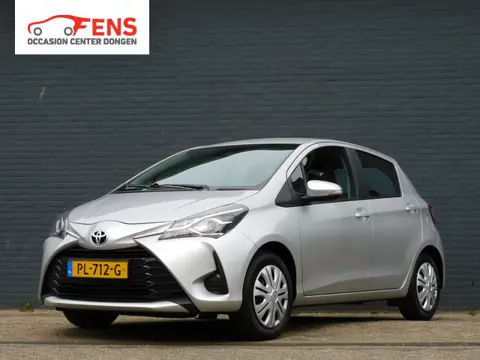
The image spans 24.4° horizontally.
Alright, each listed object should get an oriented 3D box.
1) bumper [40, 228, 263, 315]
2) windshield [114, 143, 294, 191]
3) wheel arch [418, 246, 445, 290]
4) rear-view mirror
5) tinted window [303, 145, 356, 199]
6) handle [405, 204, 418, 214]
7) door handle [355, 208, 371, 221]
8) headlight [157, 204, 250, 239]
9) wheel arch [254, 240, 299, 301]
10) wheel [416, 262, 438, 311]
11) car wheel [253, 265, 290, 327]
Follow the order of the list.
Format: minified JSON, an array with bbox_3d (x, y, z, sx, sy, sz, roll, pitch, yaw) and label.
[{"bbox_3d":[-0.750,0.609,7.472,1.690,0.520,0.640,-2,-4,34],"label":"bumper"},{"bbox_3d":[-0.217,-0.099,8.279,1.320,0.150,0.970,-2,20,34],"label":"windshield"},{"bbox_3d":[1.576,0.759,9.497,0.170,0.420,0.640,-2,-4,34],"label":"wheel arch"},{"bbox_3d":[0.606,0.068,7.862,0.240,0.140,0.170,-2,-4,34],"label":"rear-view mirror"},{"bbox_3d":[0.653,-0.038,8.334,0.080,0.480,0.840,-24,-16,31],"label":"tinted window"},{"bbox_3d":[1.417,0.251,9.188,0.055,0.065,0.220,-2,-4,34],"label":"handle"},{"bbox_3d":[0.940,0.271,8.482,0.055,0.065,0.220,-2,-4,34],"label":"door handle"},{"bbox_3d":[-0.224,0.277,7.210,0.360,0.240,0.530,-2,-4,34],"label":"headlight"},{"bbox_3d":[0.176,0.626,7.442,0.170,0.430,0.640,-2,-4,34],"label":"wheel arch"},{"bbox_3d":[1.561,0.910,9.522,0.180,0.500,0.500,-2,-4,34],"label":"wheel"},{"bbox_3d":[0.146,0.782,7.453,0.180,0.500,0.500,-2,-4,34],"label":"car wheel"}]

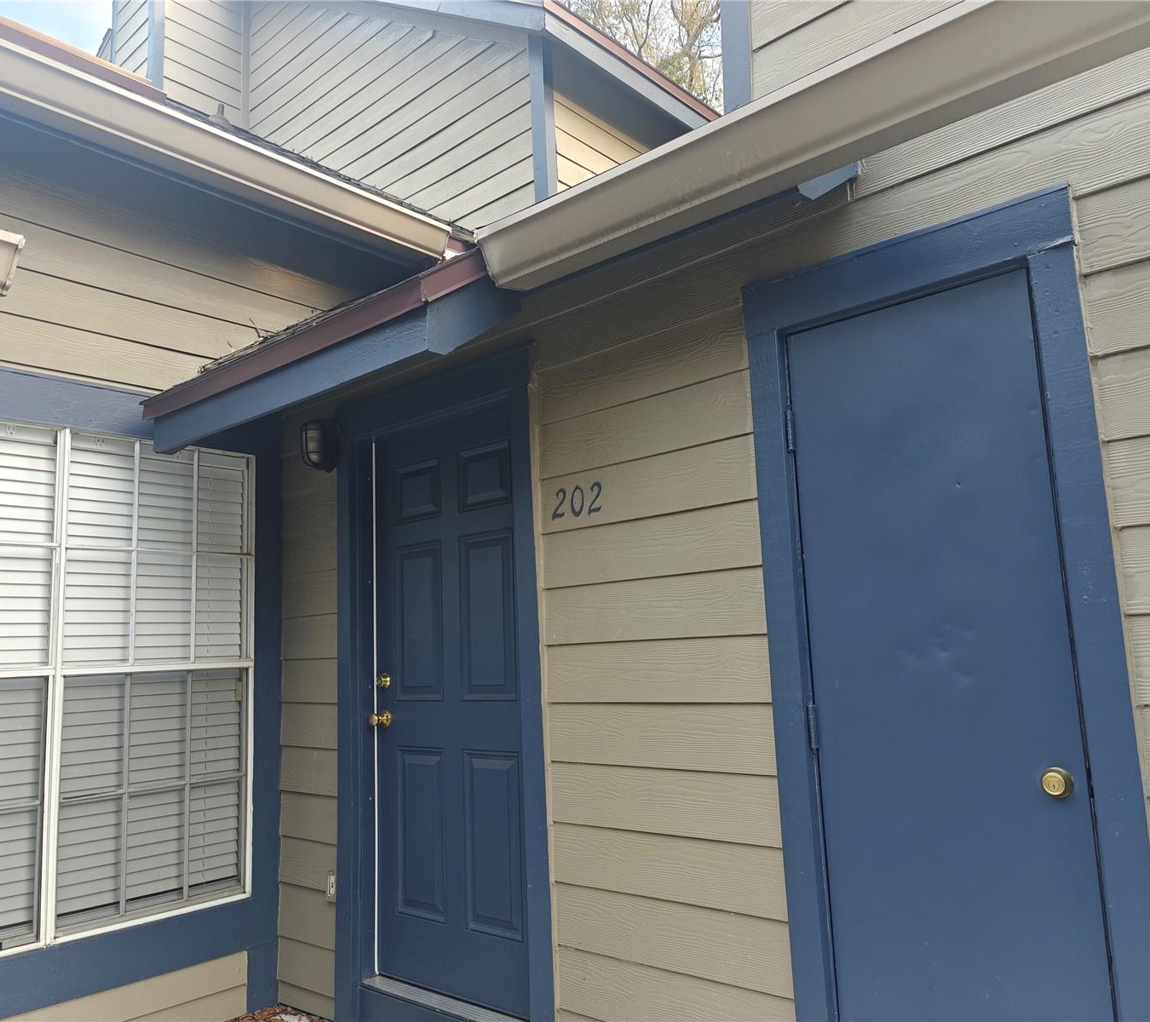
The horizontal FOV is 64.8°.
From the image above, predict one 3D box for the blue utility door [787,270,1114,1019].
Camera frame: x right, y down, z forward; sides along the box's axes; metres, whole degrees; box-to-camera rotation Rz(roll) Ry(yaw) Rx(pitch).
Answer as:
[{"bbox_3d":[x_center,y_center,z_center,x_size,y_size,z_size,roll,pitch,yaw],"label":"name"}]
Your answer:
[{"bbox_3d":[0.845,0.499,2.084,0.600,2.030,0.050,-10,-11,41],"label":"blue utility door"}]

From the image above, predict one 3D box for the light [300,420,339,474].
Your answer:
[{"bbox_3d":[-1.045,-0.264,3.704,0.115,0.205,0.120,-10,-11,41],"label":"light"}]

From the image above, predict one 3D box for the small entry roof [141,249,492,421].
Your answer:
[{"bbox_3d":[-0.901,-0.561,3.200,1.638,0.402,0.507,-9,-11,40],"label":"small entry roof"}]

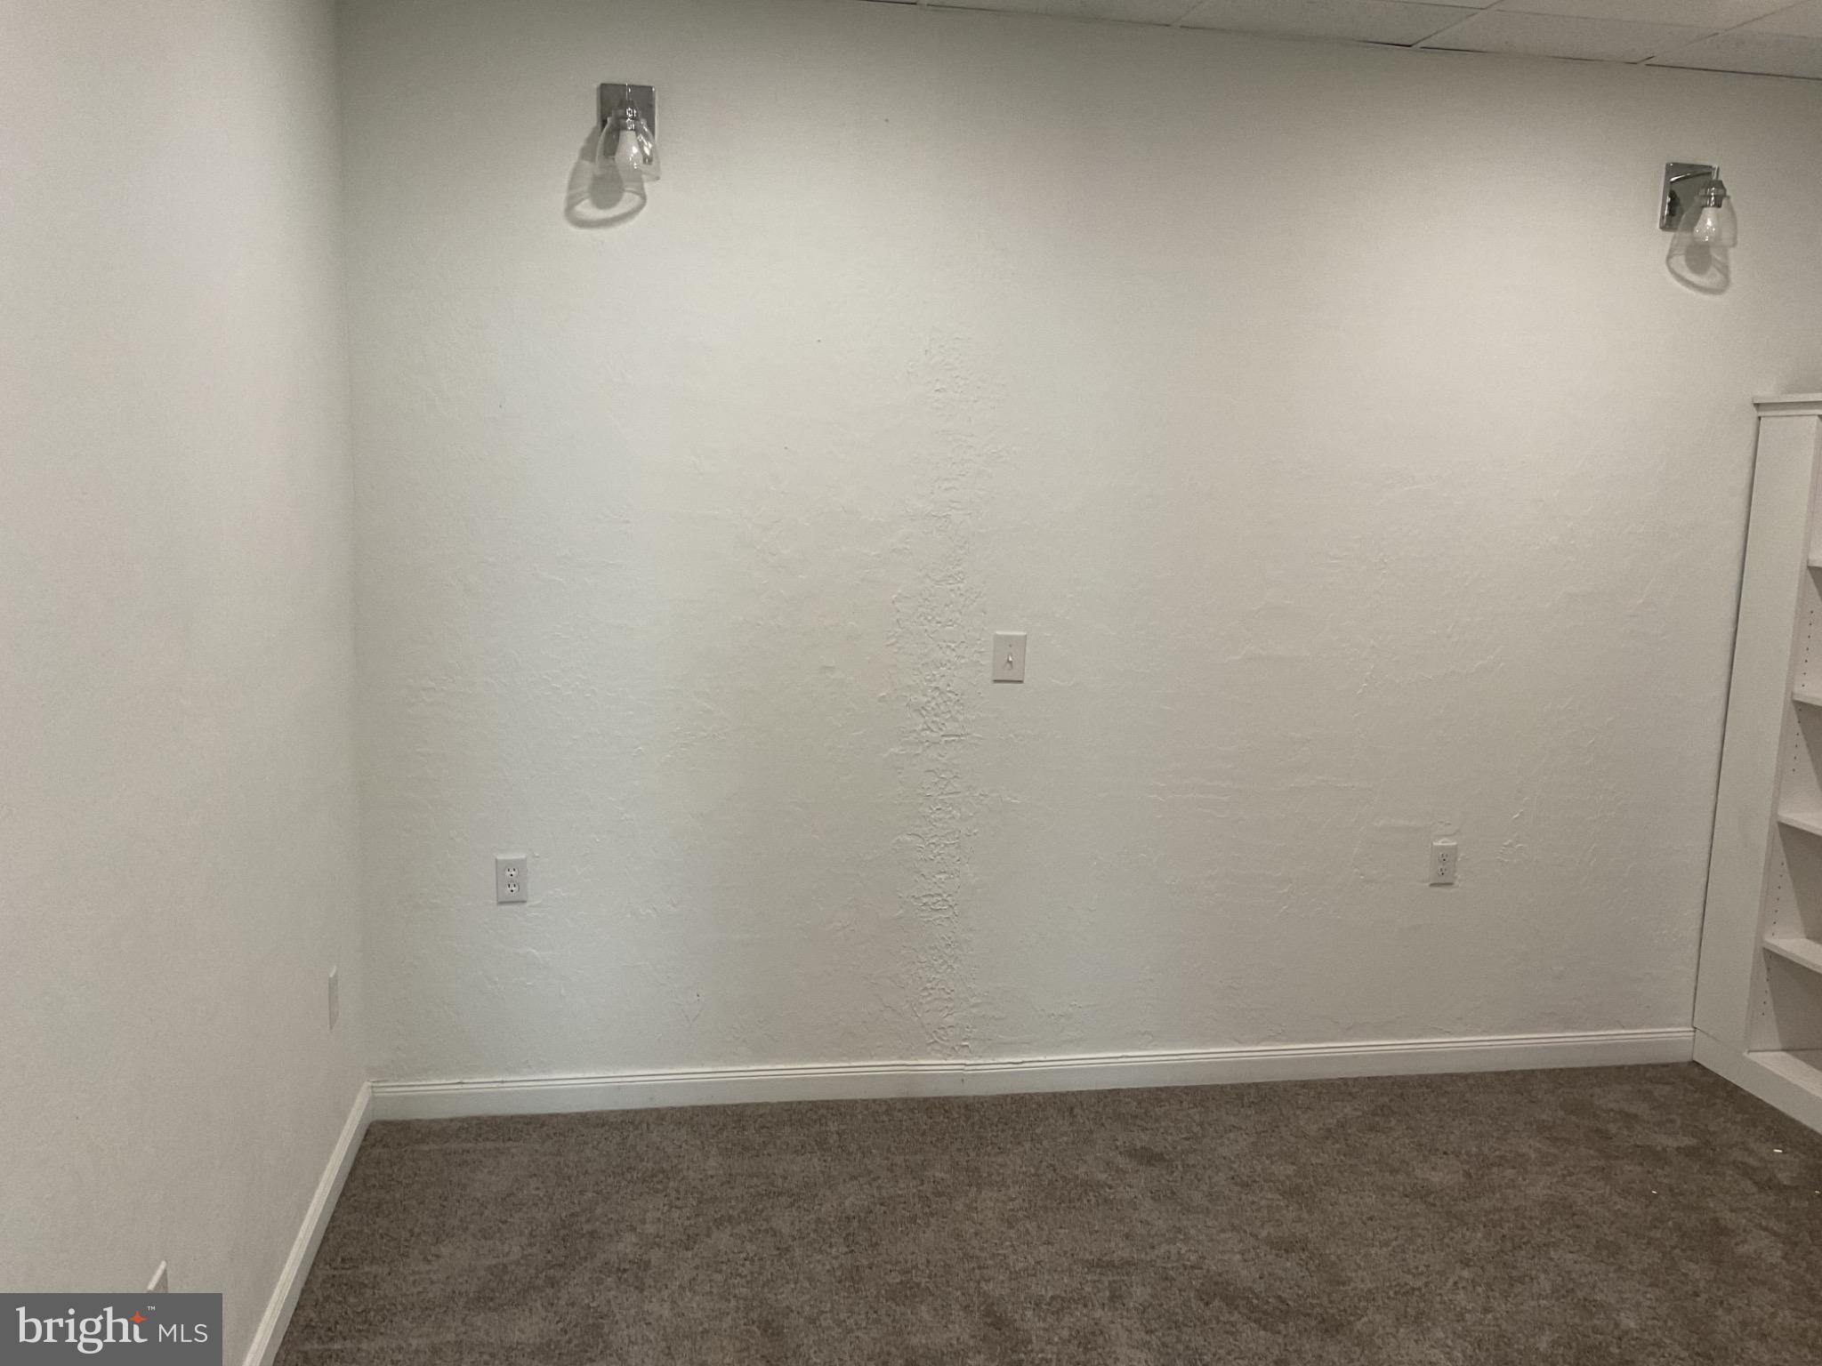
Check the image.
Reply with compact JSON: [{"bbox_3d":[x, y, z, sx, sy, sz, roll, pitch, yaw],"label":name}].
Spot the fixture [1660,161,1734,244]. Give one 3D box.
[{"bbox_3d":[1.958,-1.180,3.752,0.135,0.216,0.178,0,8,-10],"label":"fixture"}]

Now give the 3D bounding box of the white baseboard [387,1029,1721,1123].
[{"bbox_3d":[0.442,0.994,3.900,3.490,0.097,0.017,0,8,-10],"label":"white baseboard"}]

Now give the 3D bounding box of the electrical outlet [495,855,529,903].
[{"bbox_3d":[-0.936,0.462,3.580,0.070,0.115,0.010,0,8,-10],"label":"electrical outlet"}]

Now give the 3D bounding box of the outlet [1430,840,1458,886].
[{"bbox_3d":[1.392,0.474,3.989,0.070,0.116,0.010,0,8,-10],"label":"outlet"}]

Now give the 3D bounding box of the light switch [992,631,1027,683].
[{"bbox_3d":[0.240,-0.061,3.704,0.079,0.124,0.016,0,8,-10],"label":"light switch"}]

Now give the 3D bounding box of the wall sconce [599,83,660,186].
[{"bbox_3d":[-0.611,-1.199,3.300,0.137,0.216,0.178,0,8,-10],"label":"wall sconce"}]

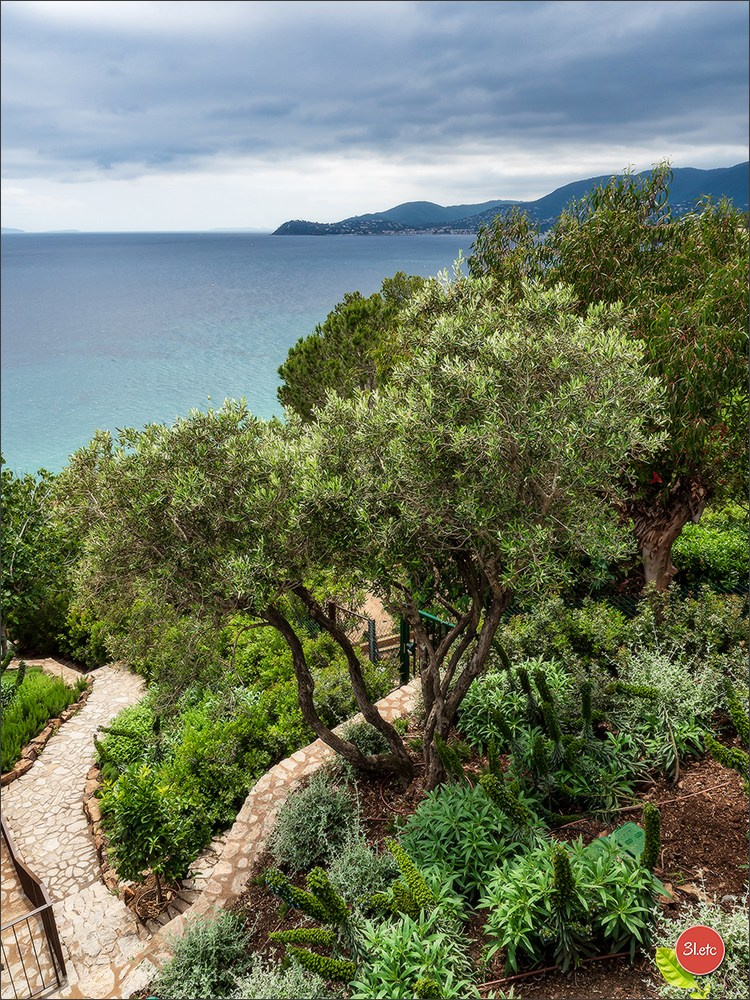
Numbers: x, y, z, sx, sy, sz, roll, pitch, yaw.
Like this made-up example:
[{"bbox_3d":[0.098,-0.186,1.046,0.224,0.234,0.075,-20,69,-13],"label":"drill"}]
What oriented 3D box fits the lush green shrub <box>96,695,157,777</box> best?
[{"bbox_3d":[-3.080,2.920,8.570,0.850,0.800,0.950,0,21,0],"label":"lush green shrub"}]

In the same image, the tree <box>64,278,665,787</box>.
[{"bbox_3d":[-0.080,0.630,6.300,5.200,4.950,4.200,0,21,0],"label":"tree"}]

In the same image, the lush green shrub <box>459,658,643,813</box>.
[{"bbox_3d":[1.680,2.235,6.644,1.700,1.050,1.400,0,21,0],"label":"lush green shrub"}]

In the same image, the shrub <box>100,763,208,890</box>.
[{"bbox_3d":[-2.050,3.170,6.500,0.980,1.470,0.980,0,21,0],"label":"shrub"}]

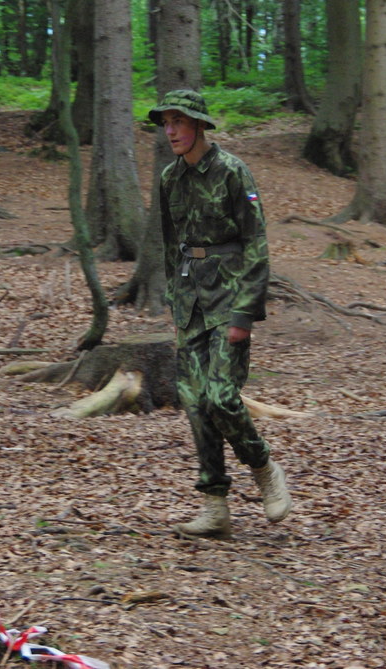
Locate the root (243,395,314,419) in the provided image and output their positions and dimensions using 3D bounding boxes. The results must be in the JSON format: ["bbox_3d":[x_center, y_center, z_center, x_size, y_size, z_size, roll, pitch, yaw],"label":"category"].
[{"bbox_3d":[0.472,0.407,16.500,0.460,0.130,0.220,2,4,20],"label":"root"}]

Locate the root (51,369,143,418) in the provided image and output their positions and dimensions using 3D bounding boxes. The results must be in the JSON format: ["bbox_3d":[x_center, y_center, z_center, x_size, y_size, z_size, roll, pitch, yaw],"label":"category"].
[{"bbox_3d":[-0.540,0.333,16.500,0.560,0.250,0.300,2,4,27],"label":"root"}]

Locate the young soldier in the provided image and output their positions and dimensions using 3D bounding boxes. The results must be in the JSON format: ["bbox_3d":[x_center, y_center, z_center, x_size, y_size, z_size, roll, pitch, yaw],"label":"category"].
[{"bbox_3d":[0.111,-0.085,11.750,0.480,1.780,0.540,3,5,43],"label":"young soldier"}]

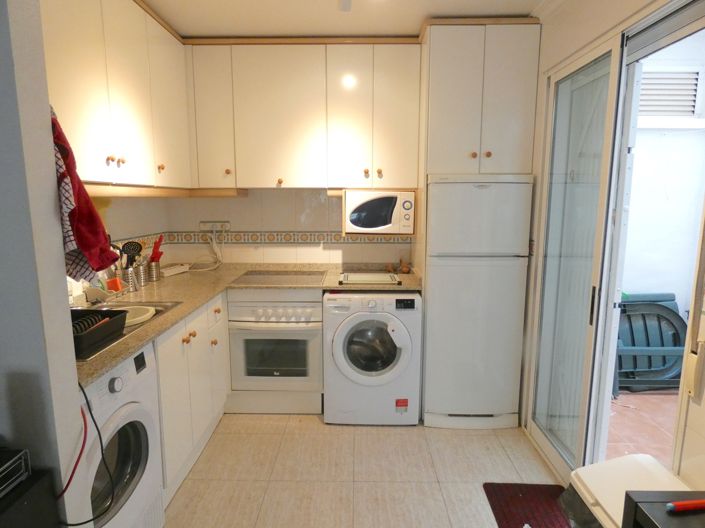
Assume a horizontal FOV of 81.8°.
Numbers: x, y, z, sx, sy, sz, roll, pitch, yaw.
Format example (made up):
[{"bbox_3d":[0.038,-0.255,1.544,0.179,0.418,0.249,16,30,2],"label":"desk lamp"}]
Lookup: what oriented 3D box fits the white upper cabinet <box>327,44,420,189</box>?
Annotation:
[{"bbox_3d":[0.136,-0.955,2.772,0.590,0.868,0.354,0,9,1],"label":"white upper cabinet"}]

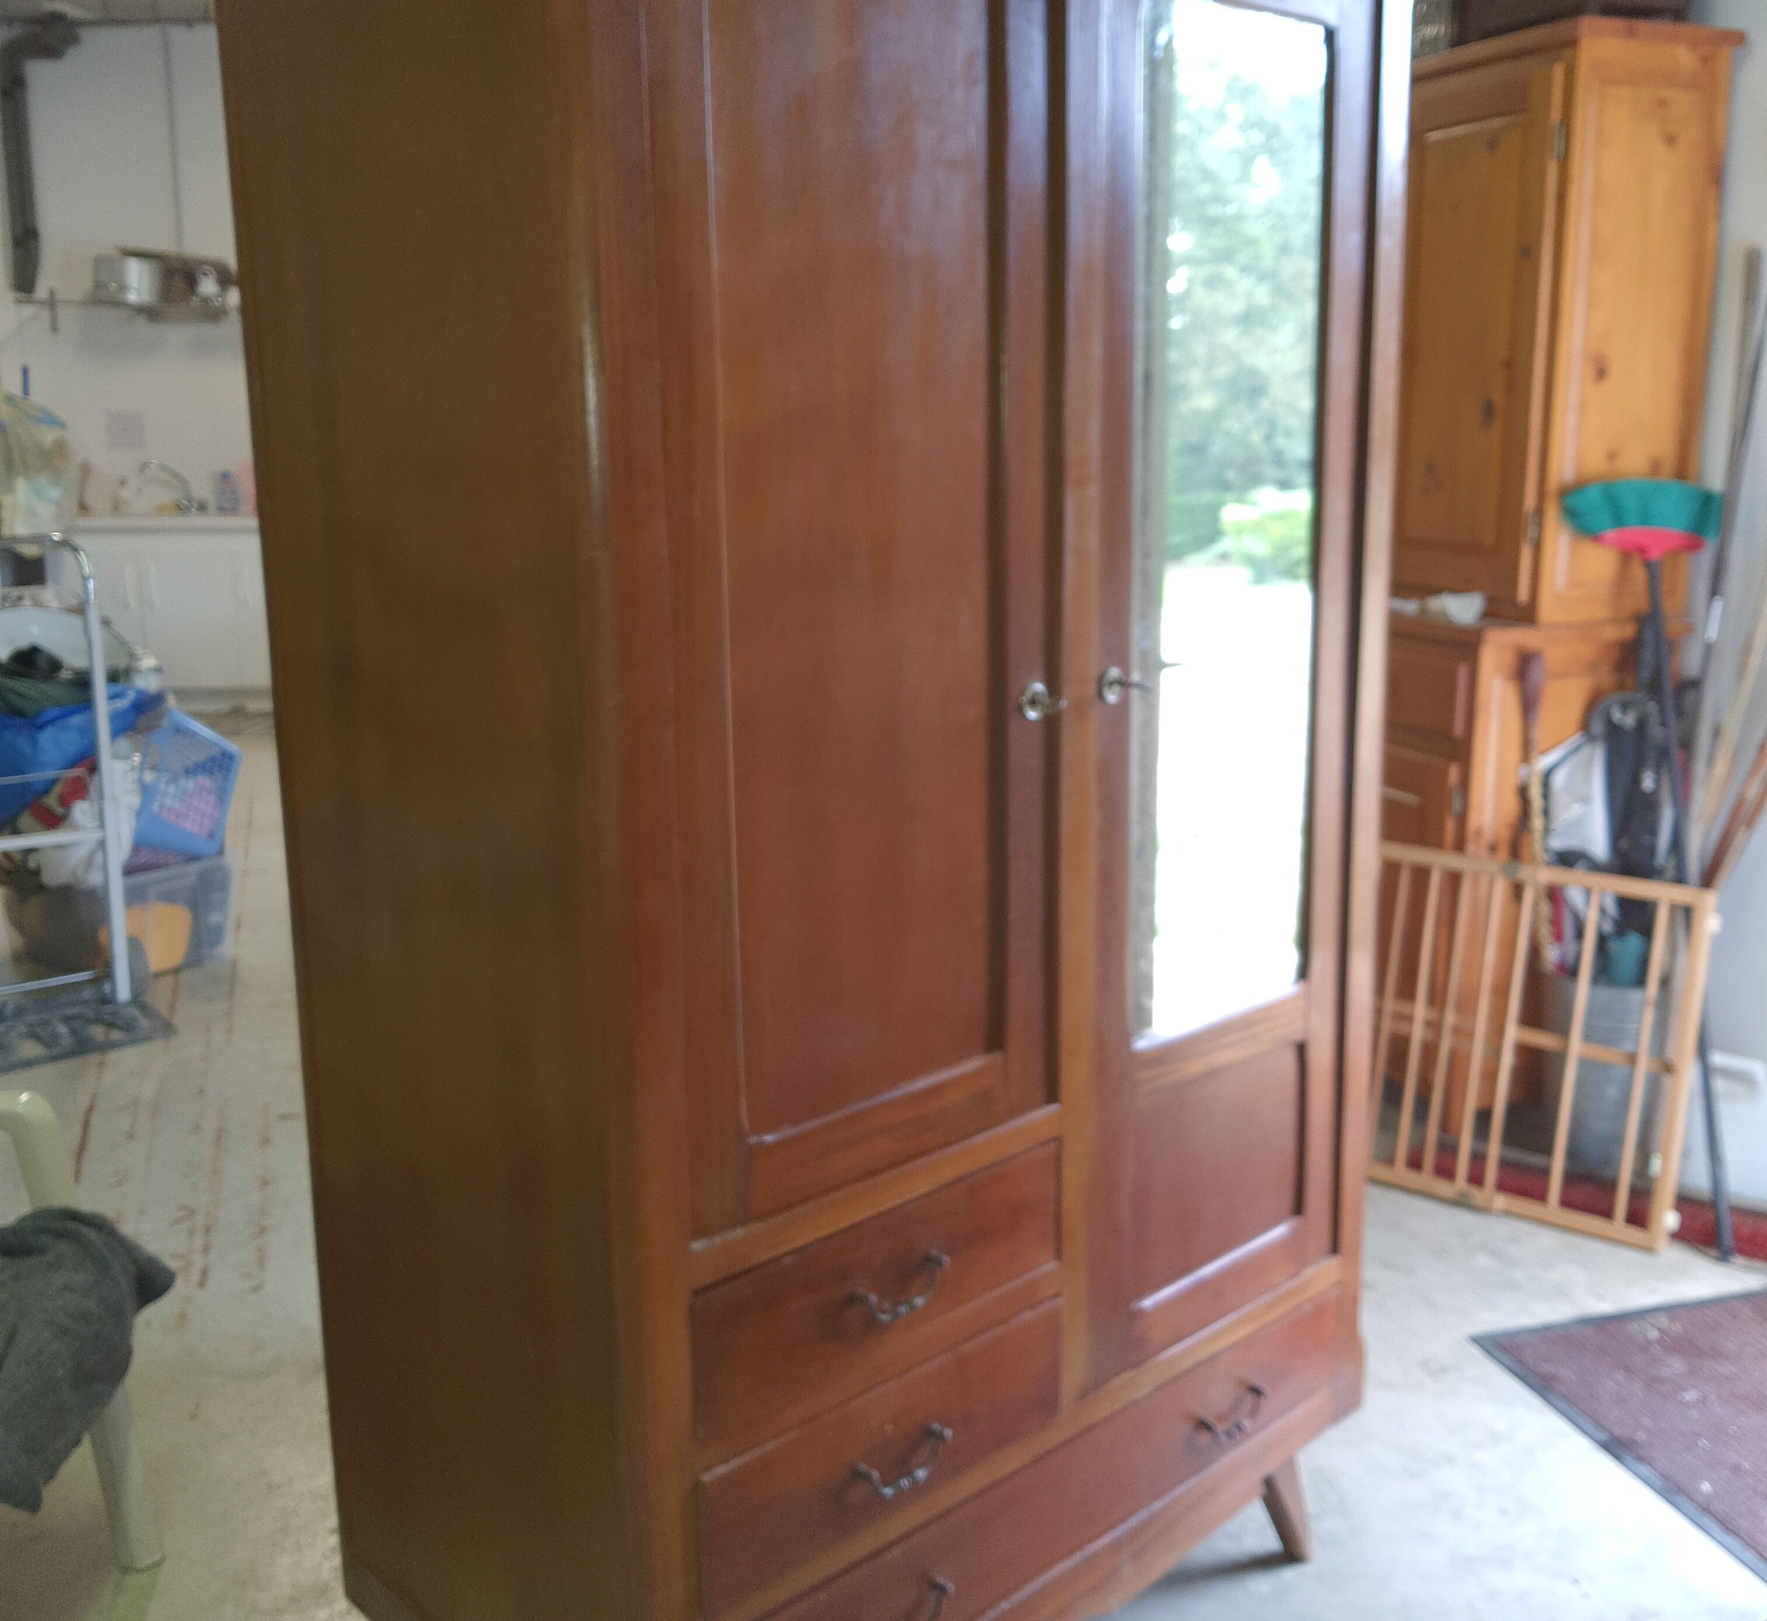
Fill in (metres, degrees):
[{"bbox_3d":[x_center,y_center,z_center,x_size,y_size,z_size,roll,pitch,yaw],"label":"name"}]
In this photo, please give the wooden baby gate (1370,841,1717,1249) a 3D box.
[{"bbox_3d":[1.018,0.390,3.223,0.840,0.625,0.045,9,10,35],"label":"wooden baby gate"}]

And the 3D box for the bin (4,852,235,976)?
[{"bbox_3d":[-2.076,0.266,4.646,0.533,0.280,0.400,-12,17,-39],"label":"bin"}]

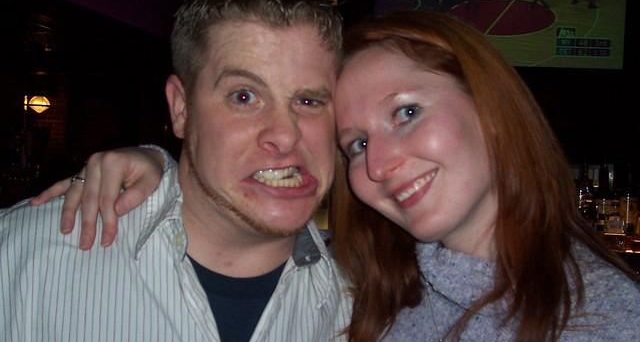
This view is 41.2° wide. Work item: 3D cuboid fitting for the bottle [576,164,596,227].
[{"bbox_3d":[1.253,0.115,4.000,0.083,0.300,0.083,0,0,0],"label":"bottle"}]

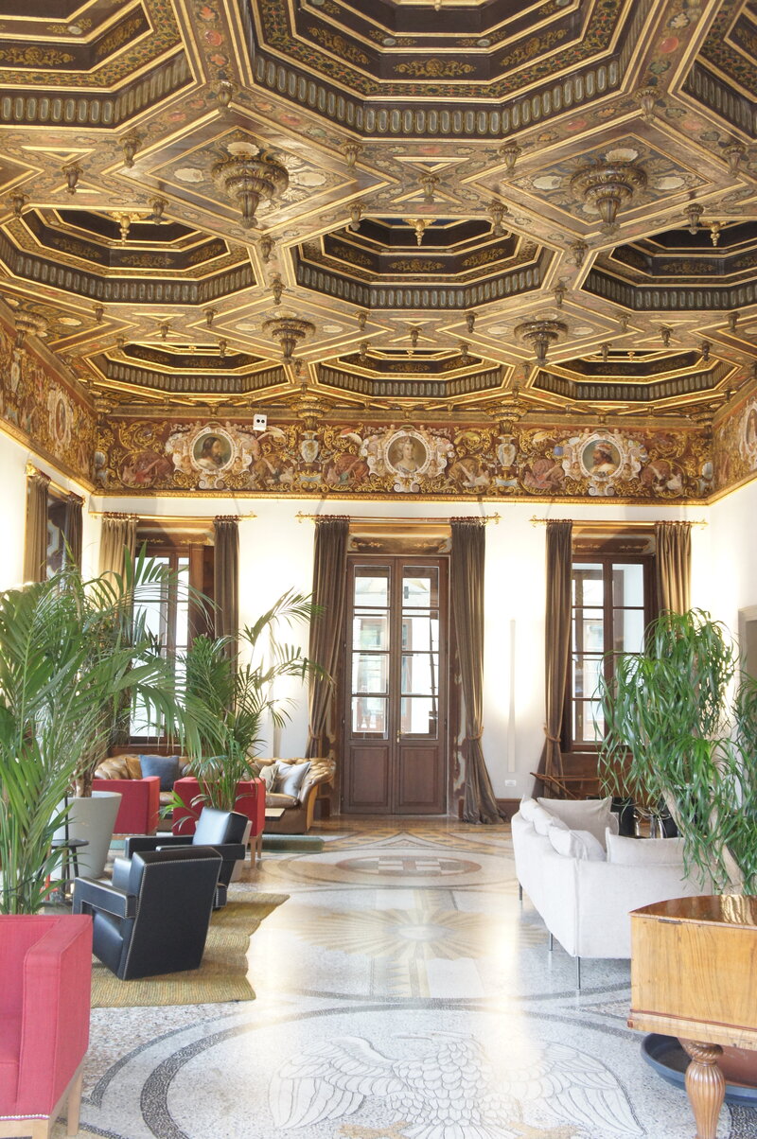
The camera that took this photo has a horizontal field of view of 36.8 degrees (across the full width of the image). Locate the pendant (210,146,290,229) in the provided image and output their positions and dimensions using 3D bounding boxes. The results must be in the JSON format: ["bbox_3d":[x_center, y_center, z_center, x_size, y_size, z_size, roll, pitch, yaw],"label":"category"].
[{"bbox_3d":[-0.903,-2.576,7.992,0.540,0.391,0.540,1,-6,0],"label":"pendant"}]

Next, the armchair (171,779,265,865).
[{"bbox_3d":[-1.469,2.340,10.575,0.767,0.750,0.650,1,-6,0],"label":"armchair"}]

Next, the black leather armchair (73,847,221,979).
[{"bbox_3d":[-1.356,1.976,6.698,0.636,0.700,0.856,5,-7,-38],"label":"black leather armchair"}]

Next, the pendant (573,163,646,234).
[{"bbox_3d":[1.619,-2.537,7.978,0.540,0.391,0.540,1,-6,0],"label":"pendant"}]

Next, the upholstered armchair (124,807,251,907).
[{"bbox_3d":[-1.465,2.149,8.434,0.856,0.700,0.636,4,-7,-32],"label":"upholstered armchair"}]

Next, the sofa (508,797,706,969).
[{"bbox_3d":[1.488,2.052,7.697,0.850,0.840,2.760,1,-6,0],"label":"sofa"}]

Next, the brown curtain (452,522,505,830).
[{"bbox_3d":[1.217,1.237,14.062,0.670,3.730,0.270,1,-6,0],"label":"brown curtain"}]

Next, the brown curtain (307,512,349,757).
[{"bbox_3d":[-0.693,1.212,14.072,0.560,3.720,0.250,1,-6,0],"label":"brown curtain"}]

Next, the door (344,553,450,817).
[{"bbox_3d":[0.228,1.496,14.894,1.400,3.360,0.120,1,-6,0],"label":"door"}]

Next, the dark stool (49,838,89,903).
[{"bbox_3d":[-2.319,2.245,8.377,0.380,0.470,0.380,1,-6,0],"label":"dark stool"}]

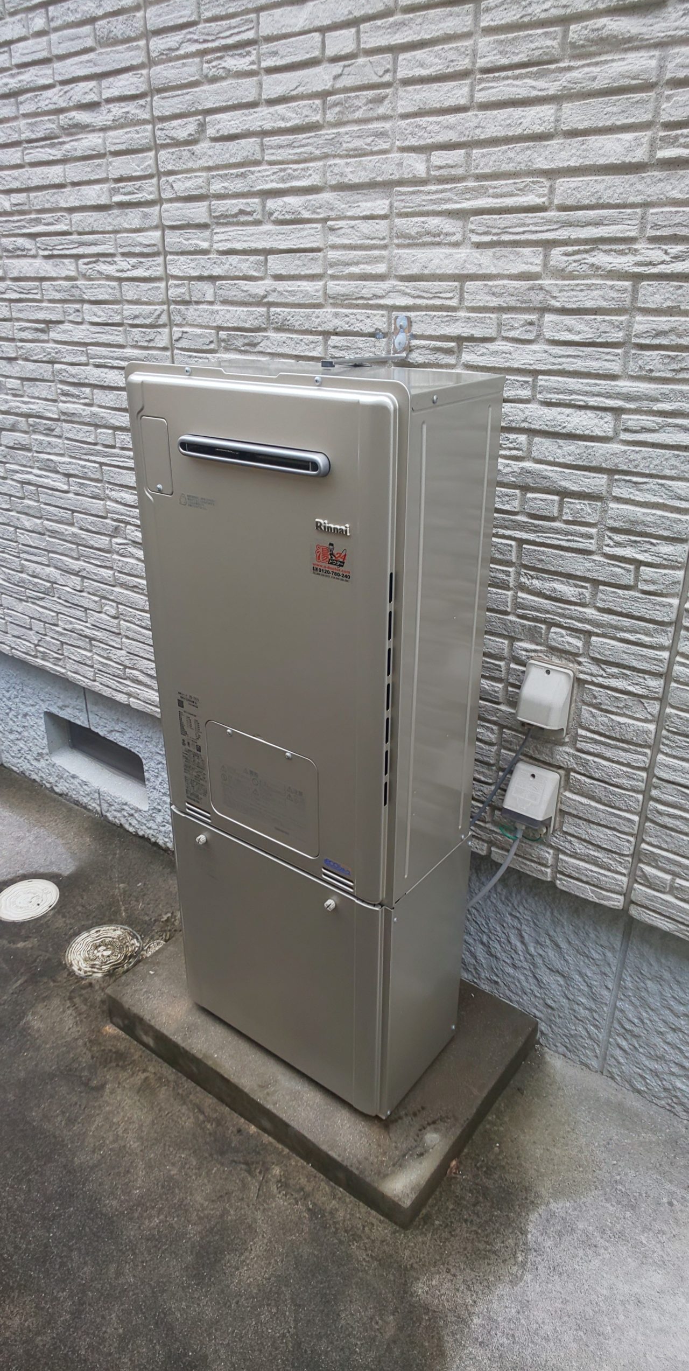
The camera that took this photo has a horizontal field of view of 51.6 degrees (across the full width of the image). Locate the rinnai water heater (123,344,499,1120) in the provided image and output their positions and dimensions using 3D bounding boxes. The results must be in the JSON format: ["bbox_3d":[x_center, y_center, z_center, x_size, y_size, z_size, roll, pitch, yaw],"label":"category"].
[{"bbox_3d":[-0.059,0.125,1.223,0.490,1.217,0.257,17,29,33],"label":"rinnai water heater"}]

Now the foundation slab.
[{"bbox_3d":[-0.067,0.704,1.522,0.765,0.080,0.466,17,29,33],"label":"foundation slab"}]

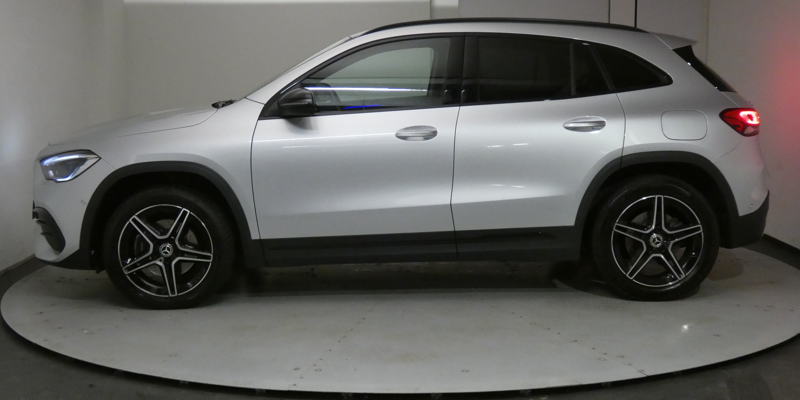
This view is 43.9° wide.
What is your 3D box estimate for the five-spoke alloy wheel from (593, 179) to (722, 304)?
[{"bbox_3d":[1.433,0.210,5.652,0.716,0.716,0.235,-1,7,-1],"label":"five-spoke alloy wheel"}]

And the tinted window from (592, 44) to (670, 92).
[{"bbox_3d":[1.310,-0.740,5.584,0.447,0.297,0.060,-1,-19,-1],"label":"tinted window"}]

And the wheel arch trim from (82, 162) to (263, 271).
[{"bbox_3d":[-1.258,0.077,5.514,1.000,0.605,0.150,-1,7,-1],"label":"wheel arch trim"}]

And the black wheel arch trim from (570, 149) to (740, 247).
[{"bbox_3d":[1.437,-0.006,5.566,0.944,0.546,0.140,-1,7,-1],"label":"black wheel arch trim"}]

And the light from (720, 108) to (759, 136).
[{"bbox_3d":[1.923,-0.448,5.692,0.302,0.159,0.360,-1,7,-1],"label":"light"}]

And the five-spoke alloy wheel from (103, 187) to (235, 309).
[{"bbox_3d":[-1.295,0.252,5.589,0.716,0.716,0.235,-1,7,-1],"label":"five-spoke alloy wheel"}]

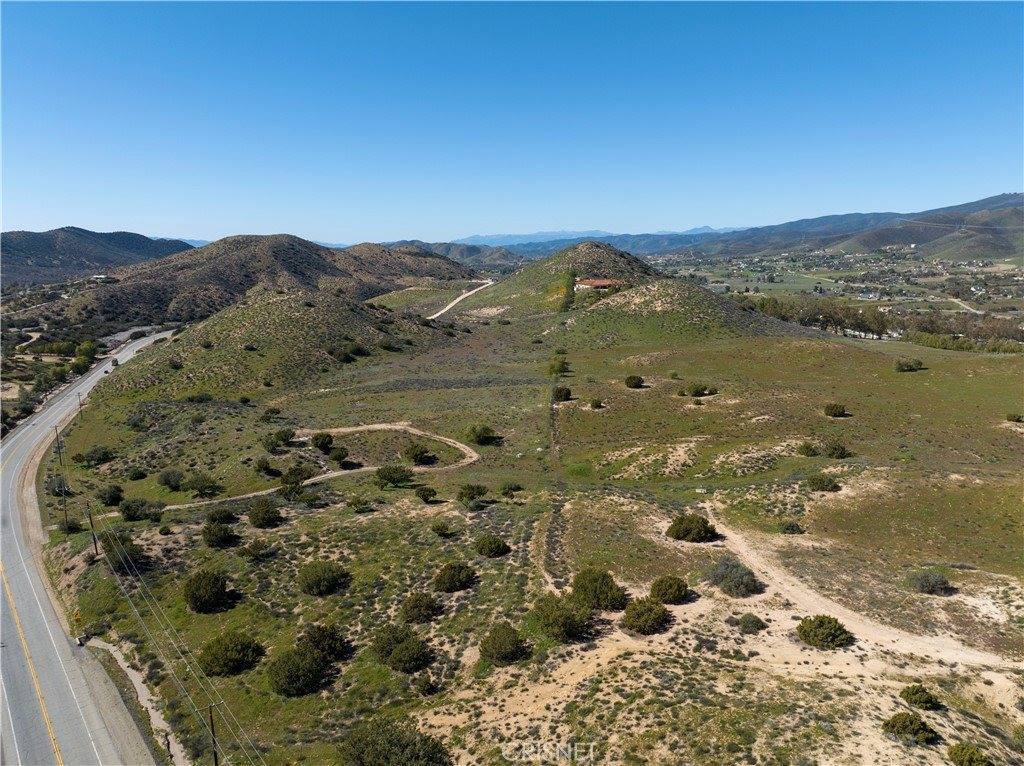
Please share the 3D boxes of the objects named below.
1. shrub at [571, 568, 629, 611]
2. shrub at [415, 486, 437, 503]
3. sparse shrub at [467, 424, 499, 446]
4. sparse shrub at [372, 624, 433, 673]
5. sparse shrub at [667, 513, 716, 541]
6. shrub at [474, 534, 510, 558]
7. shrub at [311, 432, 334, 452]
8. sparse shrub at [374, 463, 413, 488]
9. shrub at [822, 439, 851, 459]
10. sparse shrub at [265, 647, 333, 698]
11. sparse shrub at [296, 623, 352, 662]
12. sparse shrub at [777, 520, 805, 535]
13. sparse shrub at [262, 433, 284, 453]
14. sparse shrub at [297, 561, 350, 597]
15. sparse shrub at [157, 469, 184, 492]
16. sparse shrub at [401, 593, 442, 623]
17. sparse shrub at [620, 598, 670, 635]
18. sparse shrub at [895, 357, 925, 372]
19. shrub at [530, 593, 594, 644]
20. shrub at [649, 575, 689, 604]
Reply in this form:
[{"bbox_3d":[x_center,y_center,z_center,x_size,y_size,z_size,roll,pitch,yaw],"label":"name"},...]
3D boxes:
[{"bbox_3d":[12.170,27.960,98.440,7.700,3.890,6.930,1,11,7],"label":"shrub"},{"bbox_3d":[-16.540,21.430,136.010,4.120,2.860,3.710,-1,11,-7],"label":"shrub"},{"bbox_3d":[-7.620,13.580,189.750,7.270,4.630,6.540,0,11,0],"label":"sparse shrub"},{"bbox_3d":[-13.370,31.690,87.000,7.020,5.590,6.320,0,11,0],"label":"sparse shrub"},{"bbox_3d":[30.550,23.960,120.540,7.940,3.390,7.150,3,11,15],"label":"sparse shrub"},{"bbox_3d":[-3.170,25.250,109.560,5.250,3.280,4.730,0,11,-2],"label":"shrub"},{"bbox_3d":[-49.700,15.300,185.530,5.840,4.910,5.250,0,11,0],"label":"shrub"},{"bbox_3d":[-27.060,20.780,161.700,8.230,4.080,7.400,-2,11,-10],"label":"sparse shrub"},{"bbox_3d":[70.450,14.270,153.990,5.640,4.170,5.080,5,12,25],"label":"shrub"},{"bbox_3d":[-25.450,33.310,84.160,6.910,5.540,6.210,0,11,0],"label":"sparse shrub"},{"bbox_3d":[-24.890,33.430,93.520,6.640,2.990,5.970,-3,11,-16],"label":"sparse shrub"},{"bbox_3d":[45.820,23.690,116.070,4.090,1.910,3.680,4,12,22],"label":"sparse shrub"},{"bbox_3d":[-62.350,15.310,185.420,5.580,4.930,5.020,0,11,0],"label":"sparse shrub"},{"bbox_3d":[-28.640,28.970,107.780,7.660,4.740,6.900,0,11,0],"label":"sparse shrub"},{"bbox_3d":[-71.050,20.340,147.580,5.410,4.660,4.870,-5,12,-26],"label":"sparse shrub"},{"bbox_3d":[-11.770,28.700,90.290,4.580,3.730,4.120,-2,11,-8],"label":"sparse shrub"},{"bbox_3d":[17.250,29.440,91.330,5.870,4.290,5.280,0,11,0],"label":"sparse shrub"},{"bbox_3d":[150.500,-7.350,268.180,9.540,5.080,8.580,6,12,29],"label":"sparse shrub"},{"bbox_3d":[6.350,29.840,92.660,8.040,4.380,7.240,1,11,4],"label":"shrub"},{"bbox_3d":[20.400,26.910,92.330,5.010,3.480,4.510,3,11,13],"label":"shrub"}]

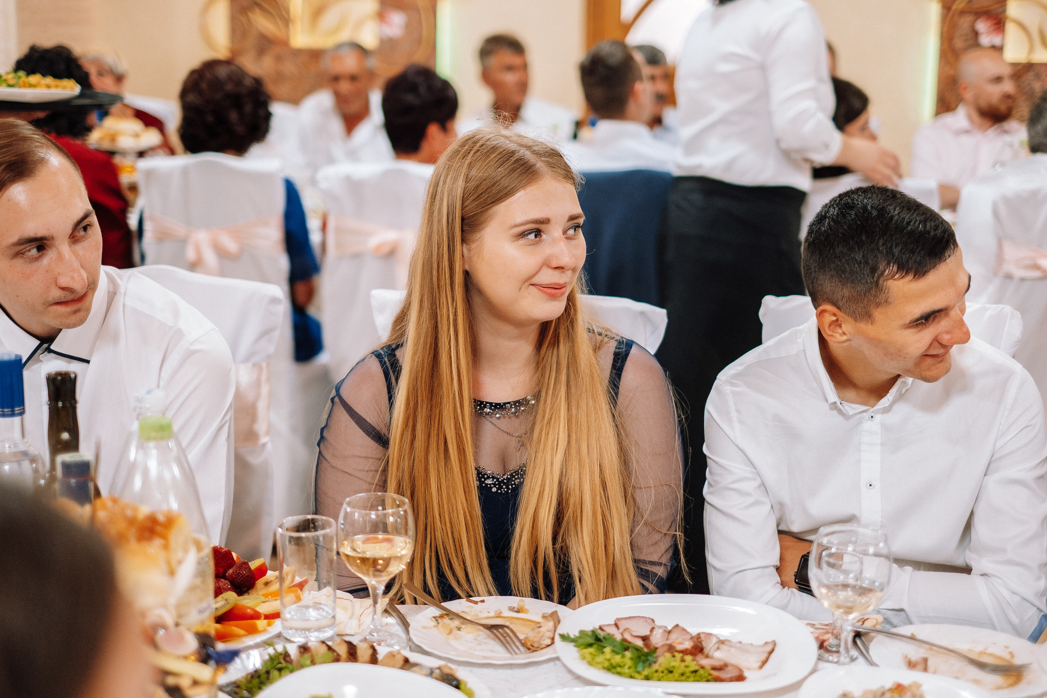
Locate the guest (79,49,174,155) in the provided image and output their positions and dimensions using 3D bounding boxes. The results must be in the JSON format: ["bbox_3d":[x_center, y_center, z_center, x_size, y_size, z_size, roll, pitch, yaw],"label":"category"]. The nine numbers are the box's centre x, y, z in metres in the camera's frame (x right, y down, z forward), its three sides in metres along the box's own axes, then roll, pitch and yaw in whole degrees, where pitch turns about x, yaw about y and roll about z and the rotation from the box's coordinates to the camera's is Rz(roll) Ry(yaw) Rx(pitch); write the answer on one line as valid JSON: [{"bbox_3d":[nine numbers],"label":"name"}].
[{"bbox_3d":[-2.070,-0.756,7.330,0.500,1.282,0.700,8,14,33],"label":"guest"}]

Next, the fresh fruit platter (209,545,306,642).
[{"bbox_3d":[-0.353,0.264,1.718,0.250,0.080,0.250,1,12,0],"label":"fresh fruit platter"}]

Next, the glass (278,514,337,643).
[{"bbox_3d":[-0.235,0.251,1.679,0.064,0.123,0.064,1,12,0],"label":"glass"}]

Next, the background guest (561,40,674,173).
[{"bbox_3d":[0.258,-0.244,4.733,0.500,1.379,0.720,2,12,7],"label":"background guest"}]

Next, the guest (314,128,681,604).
[{"bbox_3d":[-0.033,0.391,1.814,0.460,1.250,0.680,0,12,-4],"label":"guest"}]

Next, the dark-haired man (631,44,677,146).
[{"bbox_3d":[0.420,-0.331,5.187,0.500,1.330,0.750,-1,12,-10],"label":"dark-haired man"}]

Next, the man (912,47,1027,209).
[{"bbox_3d":[1.598,-0.325,5.245,0.520,1.371,0.720,-2,12,-14],"label":"man"}]

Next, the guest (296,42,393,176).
[{"bbox_3d":[-0.636,-0.385,5.428,0.520,1.353,0.720,1,12,3],"label":"guest"}]

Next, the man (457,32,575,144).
[{"bbox_3d":[-0.060,-0.356,5.183,0.500,1.330,0.750,-2,12,-15],"label":"man"}]

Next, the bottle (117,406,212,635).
[{"bbox_3d":[-0.331,0.209,1.410,0.092,0.305,0.092,1,11,0],"label":"bottle"}]

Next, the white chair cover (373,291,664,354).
[{"bbox_3d":[-0.031,0.472,2.015,0.430,1.010,0.520,2,12,4],"label":"white chair cover"}]

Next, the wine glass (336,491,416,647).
[{"bbox_3d":[-0.156,0.238,1.664,0.082,0.157,0.082,1,12,0],"label":"wine glass"}]

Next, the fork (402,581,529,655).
[{"bbox_3d":[-0.069,0.289,1.682,0.190,0.022,0.025,22,23,40],"label":"fork"}]

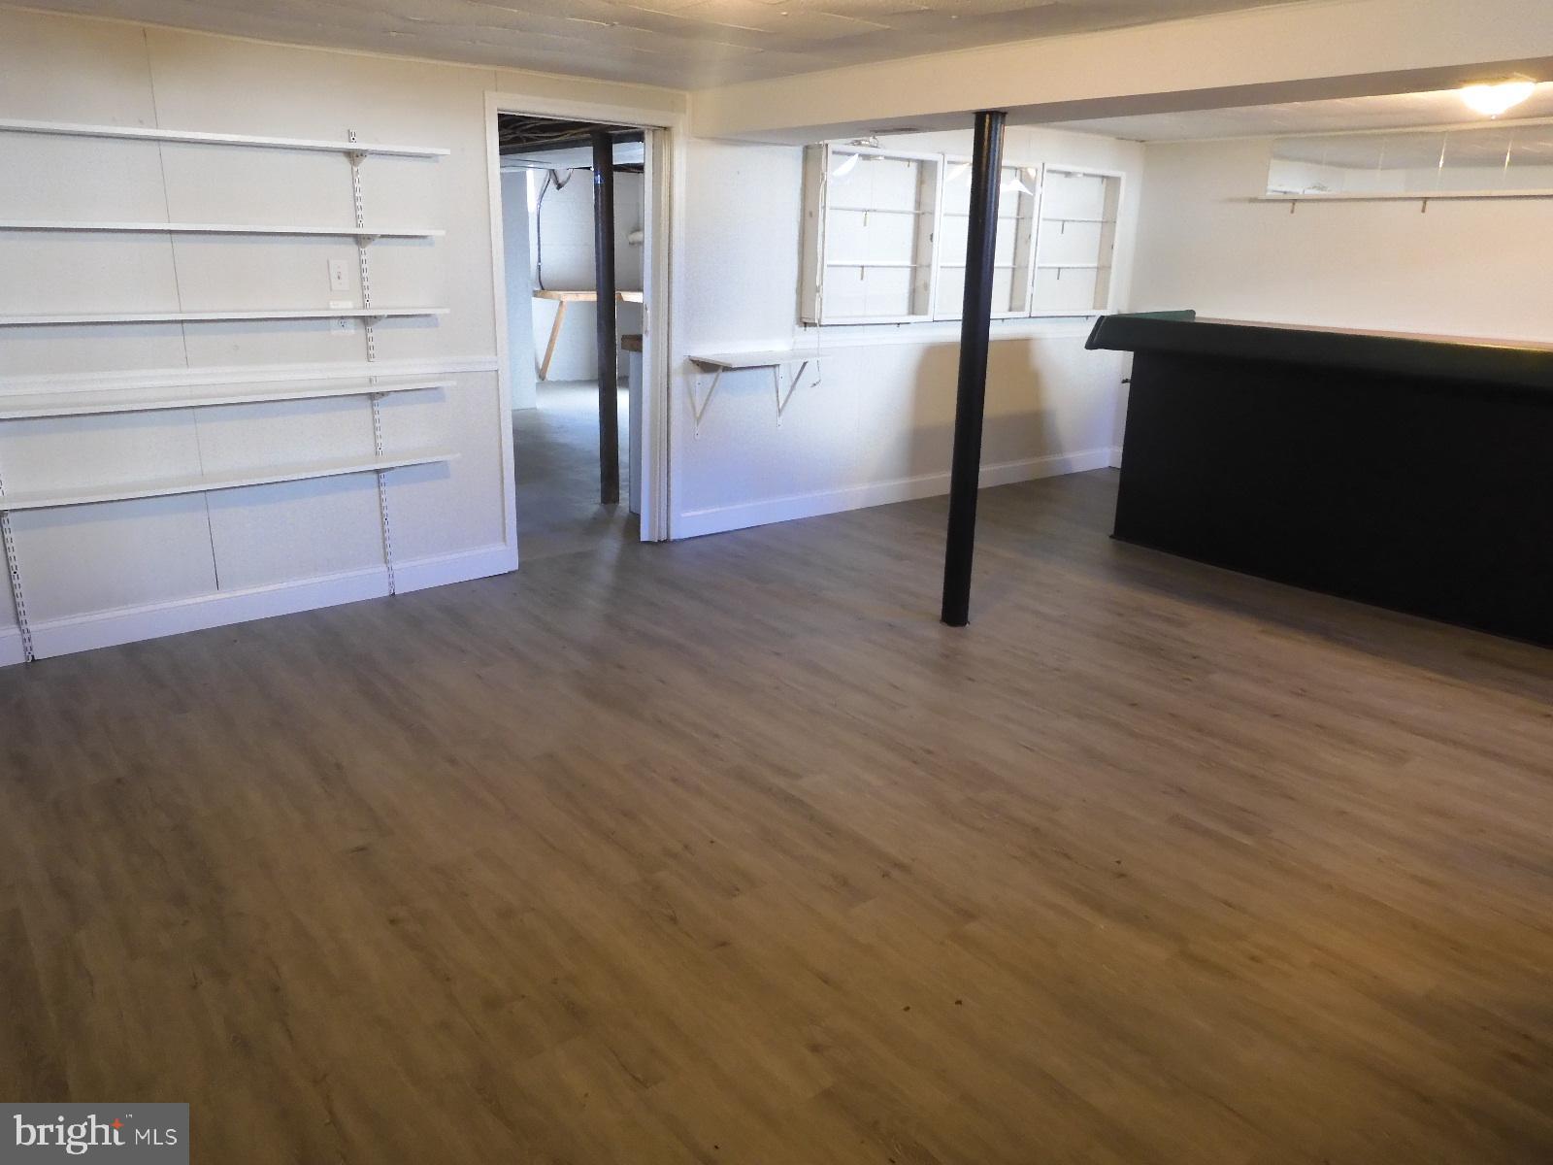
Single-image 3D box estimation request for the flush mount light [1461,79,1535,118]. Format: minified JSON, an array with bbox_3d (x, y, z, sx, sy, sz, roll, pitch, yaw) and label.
[{"bbox_3d":[2.787,-1.865,4.163,0.300,0.125,0.300,-13,22,-38],"label":"flush mount light"}]

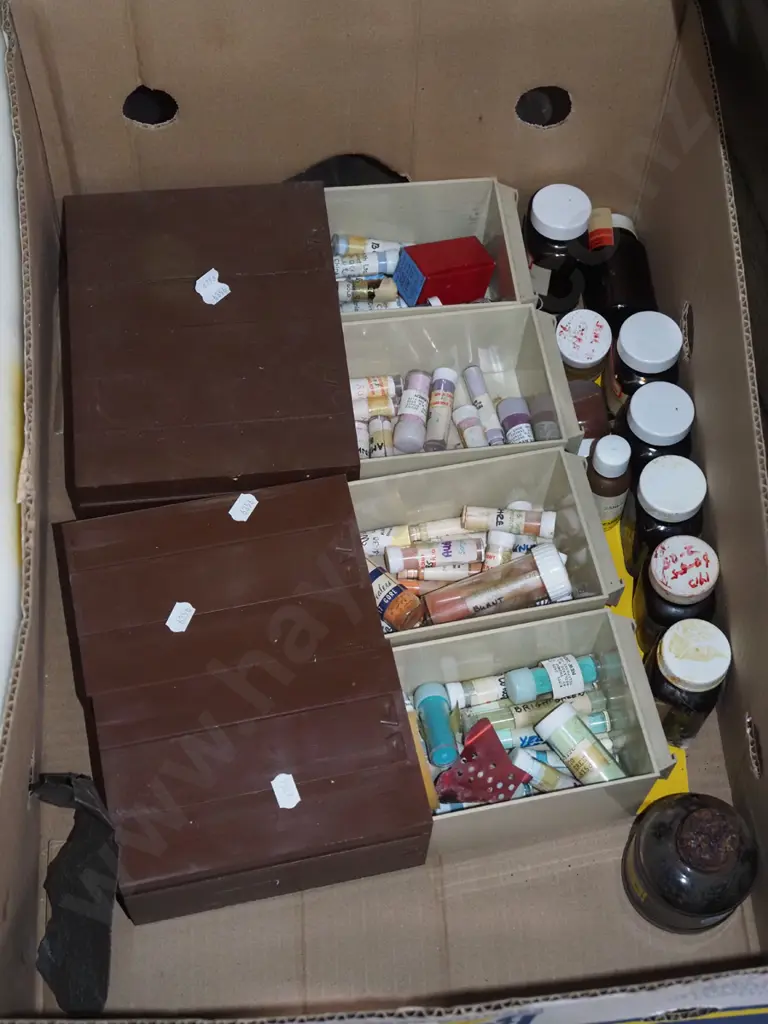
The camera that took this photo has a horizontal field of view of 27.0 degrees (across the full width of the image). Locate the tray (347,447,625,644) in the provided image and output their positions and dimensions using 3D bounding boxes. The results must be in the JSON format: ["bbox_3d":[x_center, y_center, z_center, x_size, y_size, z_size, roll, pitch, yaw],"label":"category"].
[{"bbox_3d":[0.048,0.035,0.974,0.169,0.071,0.104,-9,61,-7],"label":"tray"}]

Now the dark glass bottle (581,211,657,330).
[{"bbox_3d":[0.150,-0.143,1.023,0.042,0.042,0.094,-3,62,-4],"label":"dark glass bottle"}]

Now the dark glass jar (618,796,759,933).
[{"bbox_3d":[0.167,0.184,0.857,0.070,0.058,0.070,1,62,-2],"label":"dark glass jar"}]

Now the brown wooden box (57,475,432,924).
[{"bbox_3d":[-0.086,0.105,0.931,0.175,0.071,0.224,-10,61,-7],"label":"brown wooden box"}]

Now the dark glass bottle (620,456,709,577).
[{"bbox_3d":[0.162,0.003,0.924,0.042,0.079,0.042,0,62,1],"label":"dark glass bottle"}]

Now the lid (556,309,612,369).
[{"bbox_3d":[0.119,-0.102,0.948,0.033,0.009,0.033,-2,74,6],"label":"lid"}]

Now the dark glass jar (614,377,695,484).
[{"bbox_3d":[0.160,-0.040,0.947,0.042,0.079,0.042,0,62,1],"label":"dark glass jar"}]

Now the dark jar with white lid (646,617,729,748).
[{"bbox_3d":[0.165,0.096,0.889,0.041,0.086,0.041,1,62,-2],"label":"dark jar with white lid"}]

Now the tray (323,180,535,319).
[{"bbox_3d":[0.009,-0.150,1.027,0.163,0.067,0.100,-4,62,-4],"label":"tray"}]

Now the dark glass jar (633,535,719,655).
[{"bbox_3d":[0.167,0.051,0.912,0.041,0.088,0.041,-1,62,2],"label":"dark glass jar"}]

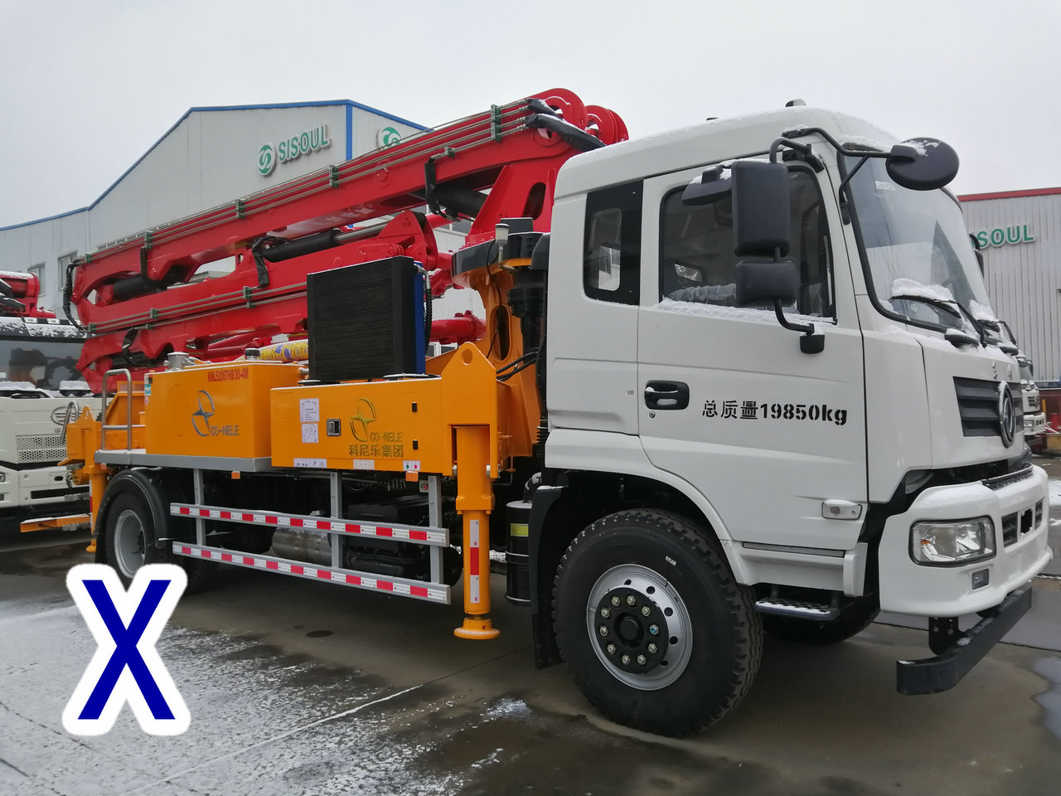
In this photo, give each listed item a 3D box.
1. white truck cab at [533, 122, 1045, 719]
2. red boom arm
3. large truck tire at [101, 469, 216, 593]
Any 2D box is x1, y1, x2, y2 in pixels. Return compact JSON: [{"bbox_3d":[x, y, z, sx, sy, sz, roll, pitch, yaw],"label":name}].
[{"bbox_3d":[1.564,0.082,4.542,2.069,2.817,2.423,-2,-1,40],"label":"white truck cab"},{"bbox_3d":[-2.417,-1.041,7.786,7.732,1.675,0.837,-2,-1,40],"label":"red boom arm"},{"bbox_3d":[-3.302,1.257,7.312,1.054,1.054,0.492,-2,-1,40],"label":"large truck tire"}]

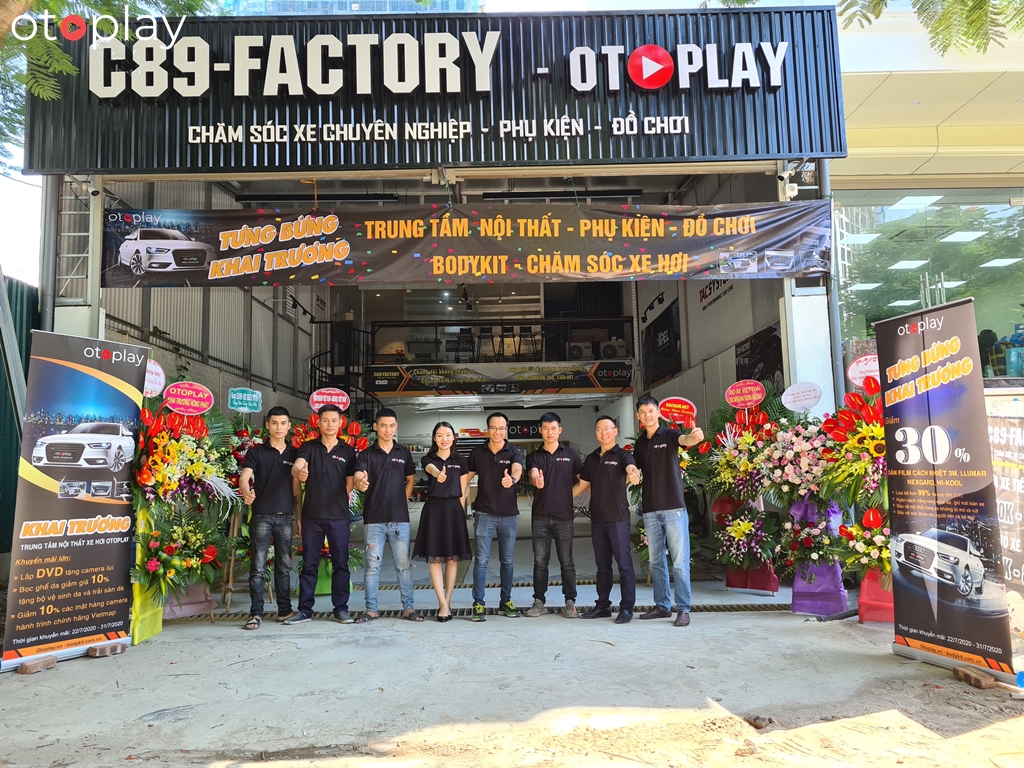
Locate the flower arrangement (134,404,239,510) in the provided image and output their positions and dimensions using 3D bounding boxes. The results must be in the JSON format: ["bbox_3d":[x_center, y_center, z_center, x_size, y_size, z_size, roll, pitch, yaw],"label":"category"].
[{"bbox_3d":[-2.539,0.573,6.000,0.771,0.802,0.450,1,-7,-23],"label":"flower arrangement"}]

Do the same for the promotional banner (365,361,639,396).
[{"bbox_3d":[-0.218,-0.095,14.000,4.860,0.619,0.050,-1,-6,1],"label":"promotional banner"}]

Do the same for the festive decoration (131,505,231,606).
[{"bbox_3d":[-2.565,1.327,5.950,0.735,0.705,0.420,1,-7,-23],"label":"festive decoration"}]

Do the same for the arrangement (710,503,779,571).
[{"bbox_3d":[2.131,1.398,7.050,0.592,0.605,0.400,-3,-6,17],"label":"arrangement"}]

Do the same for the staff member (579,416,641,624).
[{"bbox_3d":[0.777,1.058,6.196,0.500,1.603,0.520,-2,-6,7],"label":"staff member"}]

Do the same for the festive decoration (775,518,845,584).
[{"bbox_3d":[2.360,1.313,6.100,0.527,0.508,0.400,-3,-6,17],"label":"festive decoration"}]

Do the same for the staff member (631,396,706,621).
[{"bbox_3d":[1.223,0.956,6.012,0.560,1.740,0.500,-3,-6,14],"label":"staff member"}]

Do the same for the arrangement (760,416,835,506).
[{"bbox_3d":[2.316,0.622,6.250,0.620,0.700,0.420,-3,-6,14],"label":"arrangement"}]

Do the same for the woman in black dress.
[{"bbox_3d":[-0.587,1.094,6.271,0.470,1.596,0.520,-1,-6,-2],"label":"woman in black dress"}]

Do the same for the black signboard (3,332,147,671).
[{"bbox_3d":[-2.850,0.745,5.120,0.120,2.090,0.845,-2,-7,30],"label":"black signboard"}]

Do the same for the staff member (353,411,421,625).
[{"bbox_3d":[-1.030,1.054,6.312,0.547,1.710,0.500,-1,-6,-3],"label":"staff member"}]

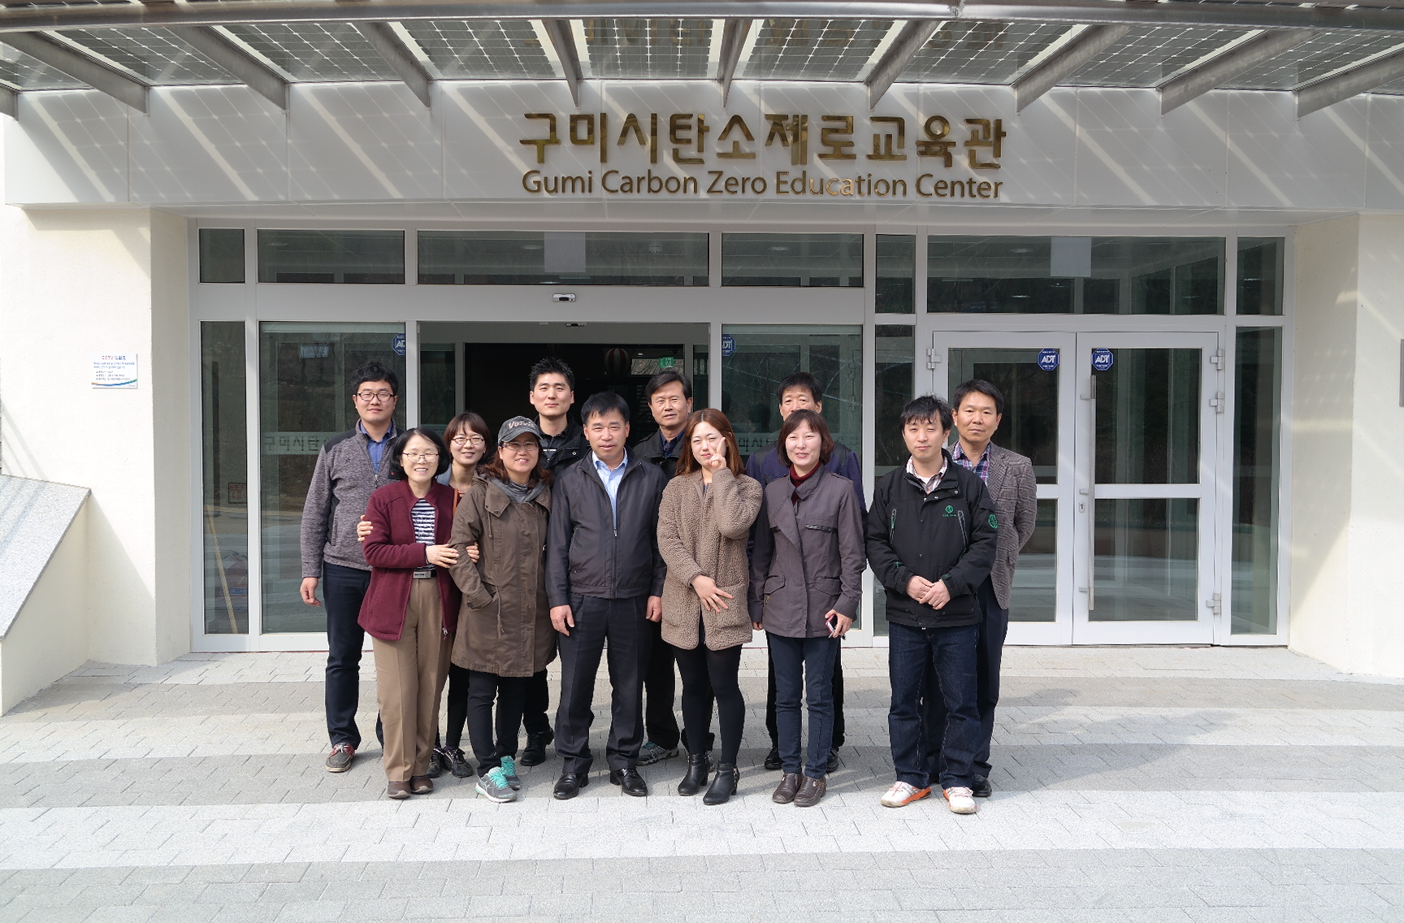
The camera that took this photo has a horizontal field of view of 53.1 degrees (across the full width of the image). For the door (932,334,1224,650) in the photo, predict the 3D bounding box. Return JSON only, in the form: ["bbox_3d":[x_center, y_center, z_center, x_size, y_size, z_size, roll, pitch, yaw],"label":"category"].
[{"bbox_3d":[2.463,0.183,9.268,1.899,2.064,0.100,0,2,-3],"label":"door"}]

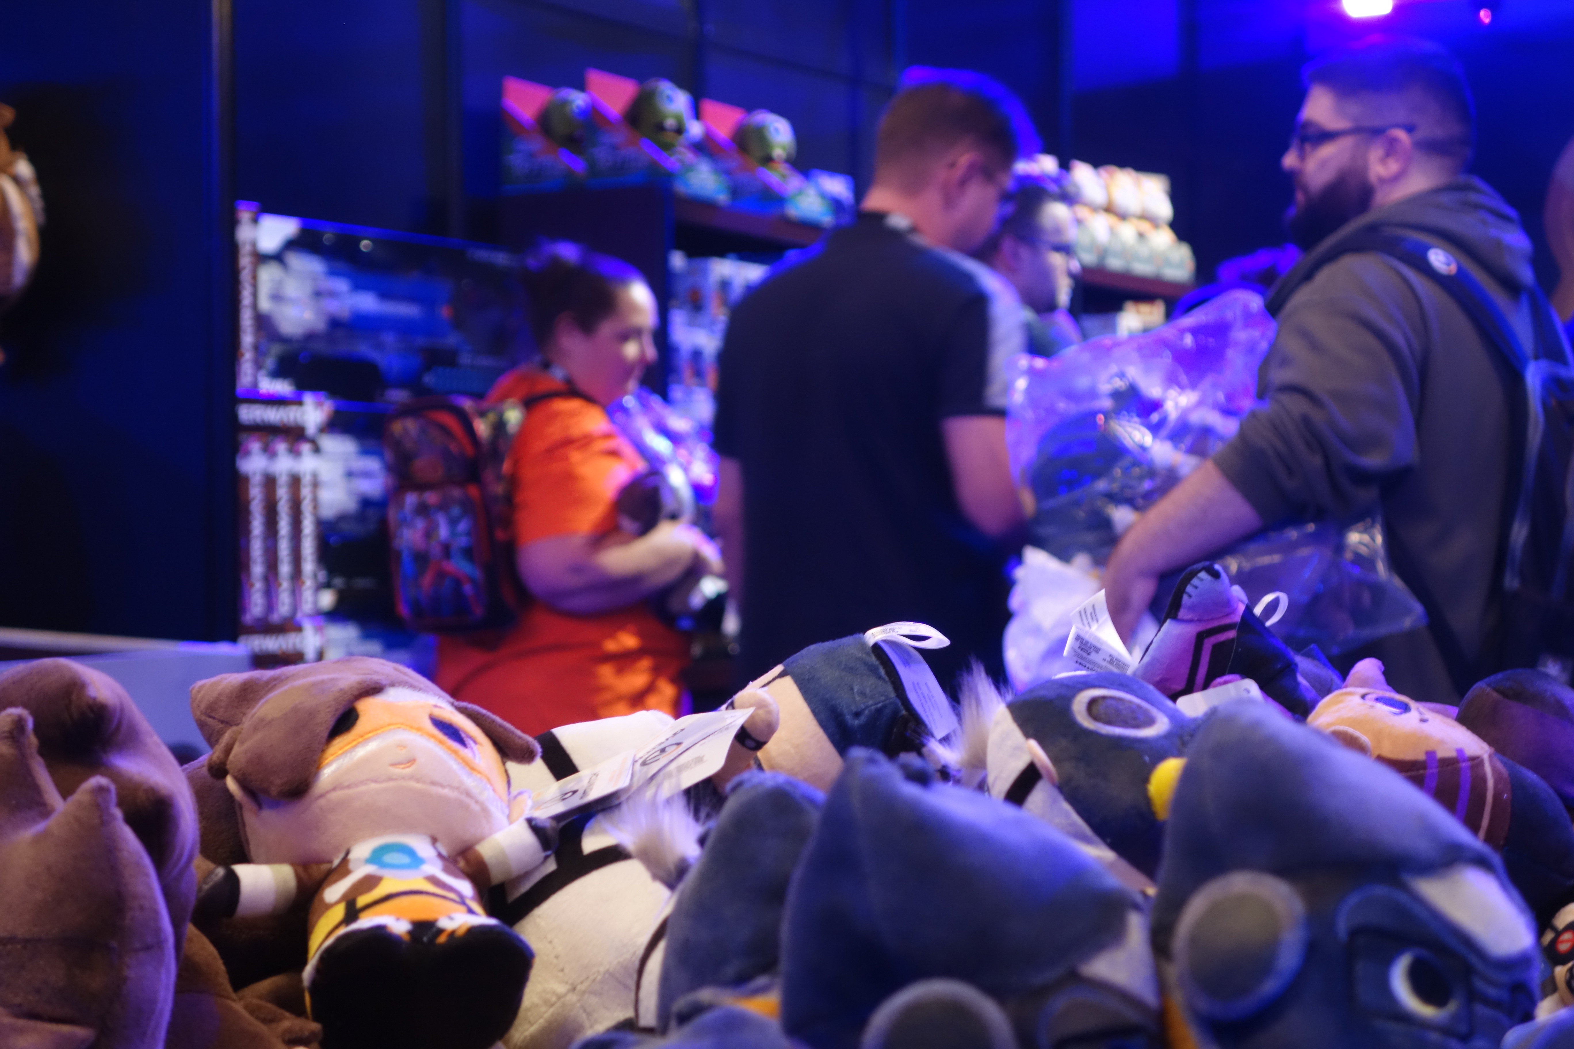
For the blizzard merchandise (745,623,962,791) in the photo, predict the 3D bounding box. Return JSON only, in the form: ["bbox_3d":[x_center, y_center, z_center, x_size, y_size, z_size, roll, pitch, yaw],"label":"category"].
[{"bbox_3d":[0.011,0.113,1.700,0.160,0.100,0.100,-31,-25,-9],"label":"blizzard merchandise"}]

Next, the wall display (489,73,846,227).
[{"bbox_3d":[-0.219,-0.785,7.107,0.440,0.240,0.680,-1,-1,33],"label":"wall display"}]

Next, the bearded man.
[{"bbox_3d":[0.669,0.293,4.062,0.550,1.770,0.550,-1,-1,12],"label":"bearded man"}]

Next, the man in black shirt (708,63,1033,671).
[{"bbox_3d":[0.124,0.280,4.482,0.500,1.780,0.380,-1,-1,37],"label":"man in black shirt"}]

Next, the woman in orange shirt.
[{"bbox_3d":[-0.317,0.377,5.184,0.460,1.620,0.500,0,-1,-28],"label":"woman in orange shirt"}]

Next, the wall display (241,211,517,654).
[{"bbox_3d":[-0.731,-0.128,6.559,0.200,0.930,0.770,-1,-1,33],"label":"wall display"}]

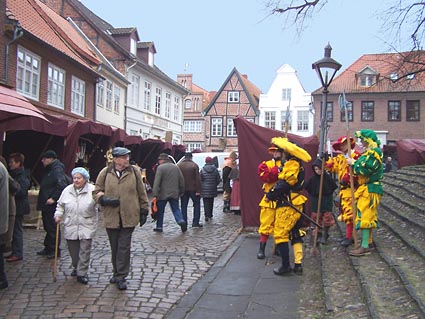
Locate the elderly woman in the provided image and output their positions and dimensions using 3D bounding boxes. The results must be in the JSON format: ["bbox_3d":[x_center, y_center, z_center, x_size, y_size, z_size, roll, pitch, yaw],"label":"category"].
[{"bbox_3d":[-1.785,0.850,6.170,0.550,1.500,0.420,0,0,0],"label":"elderly woman"}]

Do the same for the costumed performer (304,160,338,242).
[{"bbox_3d":[1.851,0.720,8.000,0.550,1.480,0.350,0,0,18],"label":"costumed performer"}]

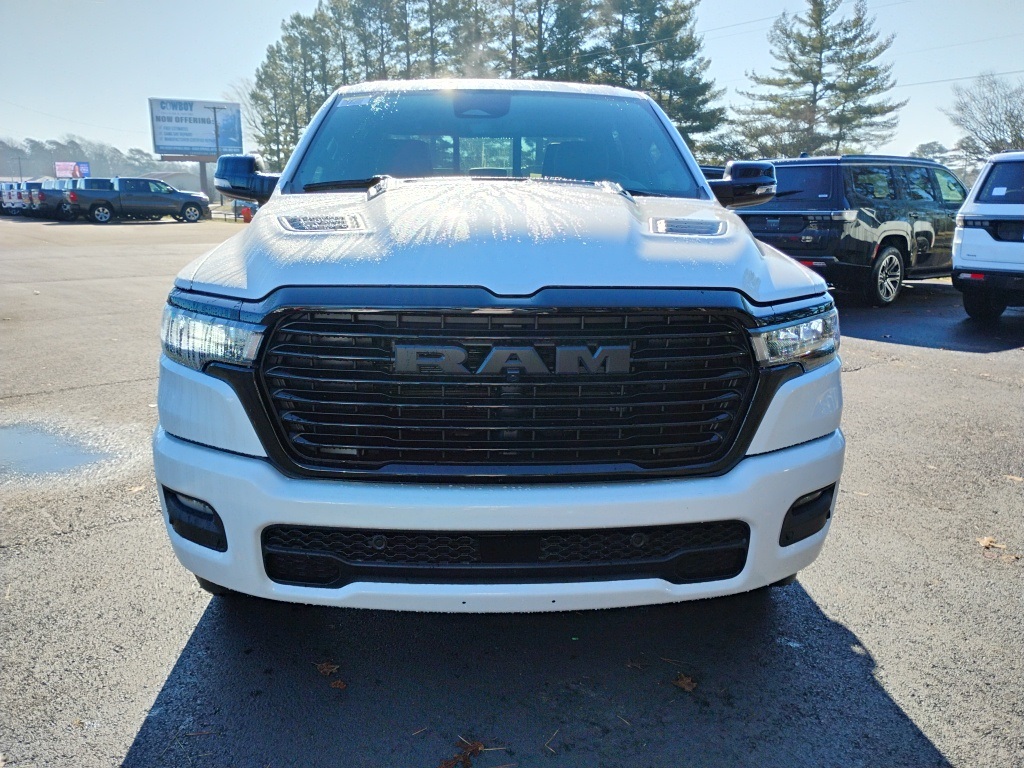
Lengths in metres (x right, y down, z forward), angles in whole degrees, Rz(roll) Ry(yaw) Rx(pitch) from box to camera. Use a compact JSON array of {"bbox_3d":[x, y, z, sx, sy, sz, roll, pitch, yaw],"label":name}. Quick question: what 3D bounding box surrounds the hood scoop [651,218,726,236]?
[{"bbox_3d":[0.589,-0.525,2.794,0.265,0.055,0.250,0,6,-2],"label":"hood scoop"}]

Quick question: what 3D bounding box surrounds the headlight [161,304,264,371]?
[{"bbox_3d":[-0.815,-0.125,2.205,0.350,0.175,0.330,0,13,-2],"label":"headlight"}]

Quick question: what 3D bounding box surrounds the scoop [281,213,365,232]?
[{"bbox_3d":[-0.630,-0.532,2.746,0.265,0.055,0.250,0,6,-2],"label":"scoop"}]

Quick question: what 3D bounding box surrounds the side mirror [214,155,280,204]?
[{"bbox_3d":[-1.137,-0.880,3.570,0.280,0.200,0.190,0,13,-2],"label":"side mirror"}]

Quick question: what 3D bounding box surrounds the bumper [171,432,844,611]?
[{"bbox_3d":[-0.013,0.342,2.272,2.010,0.380,0.500,0,13,-2],"label":"bumper"}]

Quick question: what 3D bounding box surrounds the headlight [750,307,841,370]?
[{"bbox_3d":[0.794,-0.122,2.268,0.350,0.175,0.330,0,13,-2],"label":"headlight"}]

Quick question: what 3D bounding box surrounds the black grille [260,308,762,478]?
[{"bbox_3d":[-0.005,0.014,2.094,1.280,0.430,0.180,0,13,-2],"label":"black grille"}]

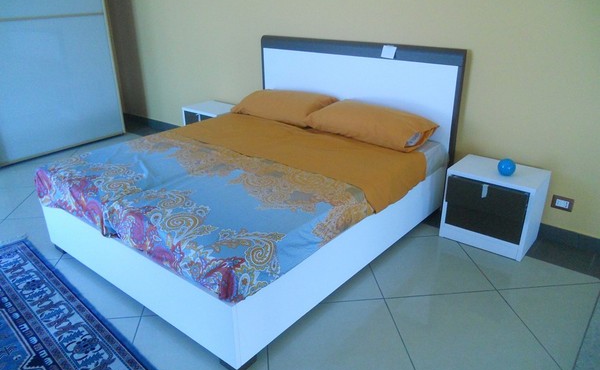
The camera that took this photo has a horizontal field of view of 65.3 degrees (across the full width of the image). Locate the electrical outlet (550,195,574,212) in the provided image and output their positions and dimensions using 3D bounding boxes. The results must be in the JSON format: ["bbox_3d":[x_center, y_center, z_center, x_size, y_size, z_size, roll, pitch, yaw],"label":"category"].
[{"bbox_3d":[1.611,0.116,2.873,0.118,0.083,0.012,17,29,36],"label":"electrical outlet"}]

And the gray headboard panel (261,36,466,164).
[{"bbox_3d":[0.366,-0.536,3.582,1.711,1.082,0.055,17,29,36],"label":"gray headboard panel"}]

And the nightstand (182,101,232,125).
[{"bbox_3d":[-0.813,-0.511,4.553,0.508,0.469,0.361,17,29,36],"label":"nightstand"}]

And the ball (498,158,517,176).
[{"bbox_3d":[1.234,-0.104,2.782,0.107,0.107,0.107,0,23,0],"label":"ball"}]

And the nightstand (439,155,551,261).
[{"bbox_3d":[1.232,0.128,2.974,0.508,0.469,0.361,17,29,36],"label":"nightstand"}]

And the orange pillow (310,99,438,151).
[{"bbox_3d":[0.469,-0.427,3.224,0.890,0.185,0.350,17,29,36],"label":"orange pillow"}]

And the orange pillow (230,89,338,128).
[{"bbox_3d":[-0.127,-0.618,3.682,0.860,0.185,0.350,17,29,36],"label":"orange pillow"}]

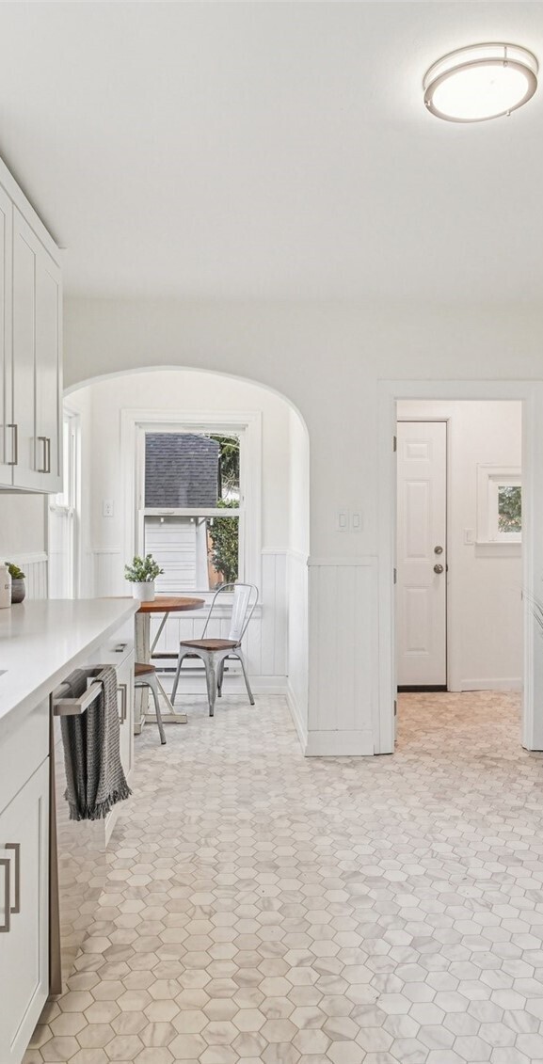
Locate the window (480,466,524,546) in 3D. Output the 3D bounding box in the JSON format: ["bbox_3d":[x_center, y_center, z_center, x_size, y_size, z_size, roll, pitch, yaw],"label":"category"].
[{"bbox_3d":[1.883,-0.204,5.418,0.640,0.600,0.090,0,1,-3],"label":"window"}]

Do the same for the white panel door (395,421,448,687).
[{"bbox_3d":[0.955,0.169,5.393,0.770,2.000,0.050,0,1,-3],"label":"white panel door"}]

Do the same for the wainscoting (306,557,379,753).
[{"bbox_3d":[0.393,0.680,3.899,0.413,1.085,0.040,0,1,-3],"label":"wainscoting"}]

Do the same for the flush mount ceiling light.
[{"bbox_3d":[0.570,-1.223,1.930,0.308,0.075,0.308,0,1,-3],"label":"flush mount ceiling light"}]

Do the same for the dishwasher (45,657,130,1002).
[{"bbox_3d":[-0.835,0.815,2.100,0.620,0.800,0.600,0,1,-3],"label":"dishwasher"}]

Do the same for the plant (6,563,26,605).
[{"bbox_3d":[-1.130,0.227,3.139,0.105,0.183,0.105,0,1,-3],"label":"plant"}]

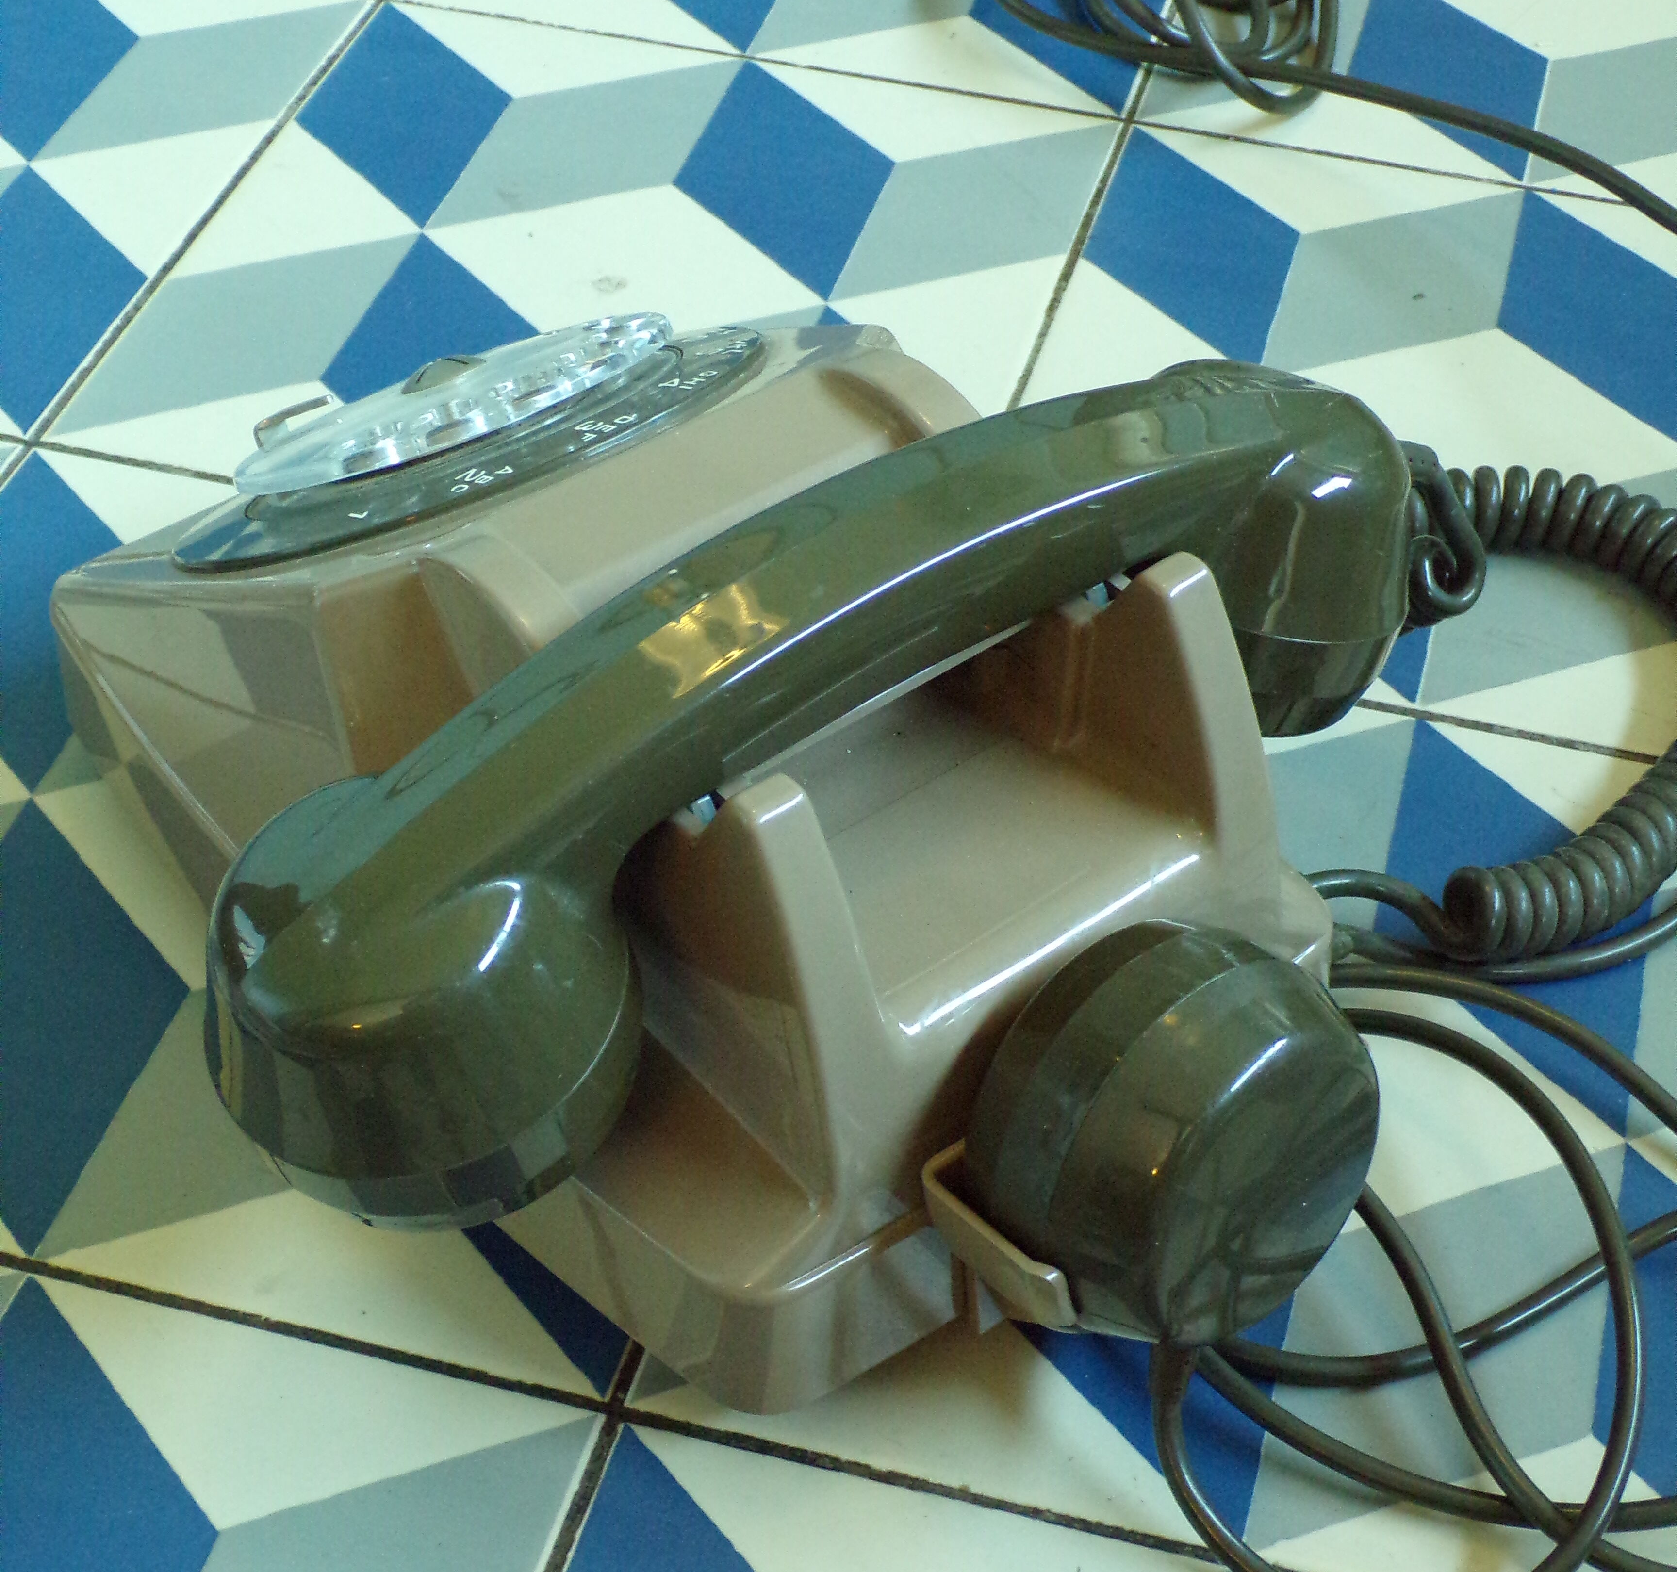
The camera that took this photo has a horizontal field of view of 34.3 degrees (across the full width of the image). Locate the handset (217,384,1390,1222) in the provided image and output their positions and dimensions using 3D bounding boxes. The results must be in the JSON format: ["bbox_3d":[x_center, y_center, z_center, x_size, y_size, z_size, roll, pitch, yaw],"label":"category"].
[{"bbox_3d":[0.004,-0.012,0.411,0.218,0.078,0.059,-28,52,-27],"label":"handset"}]

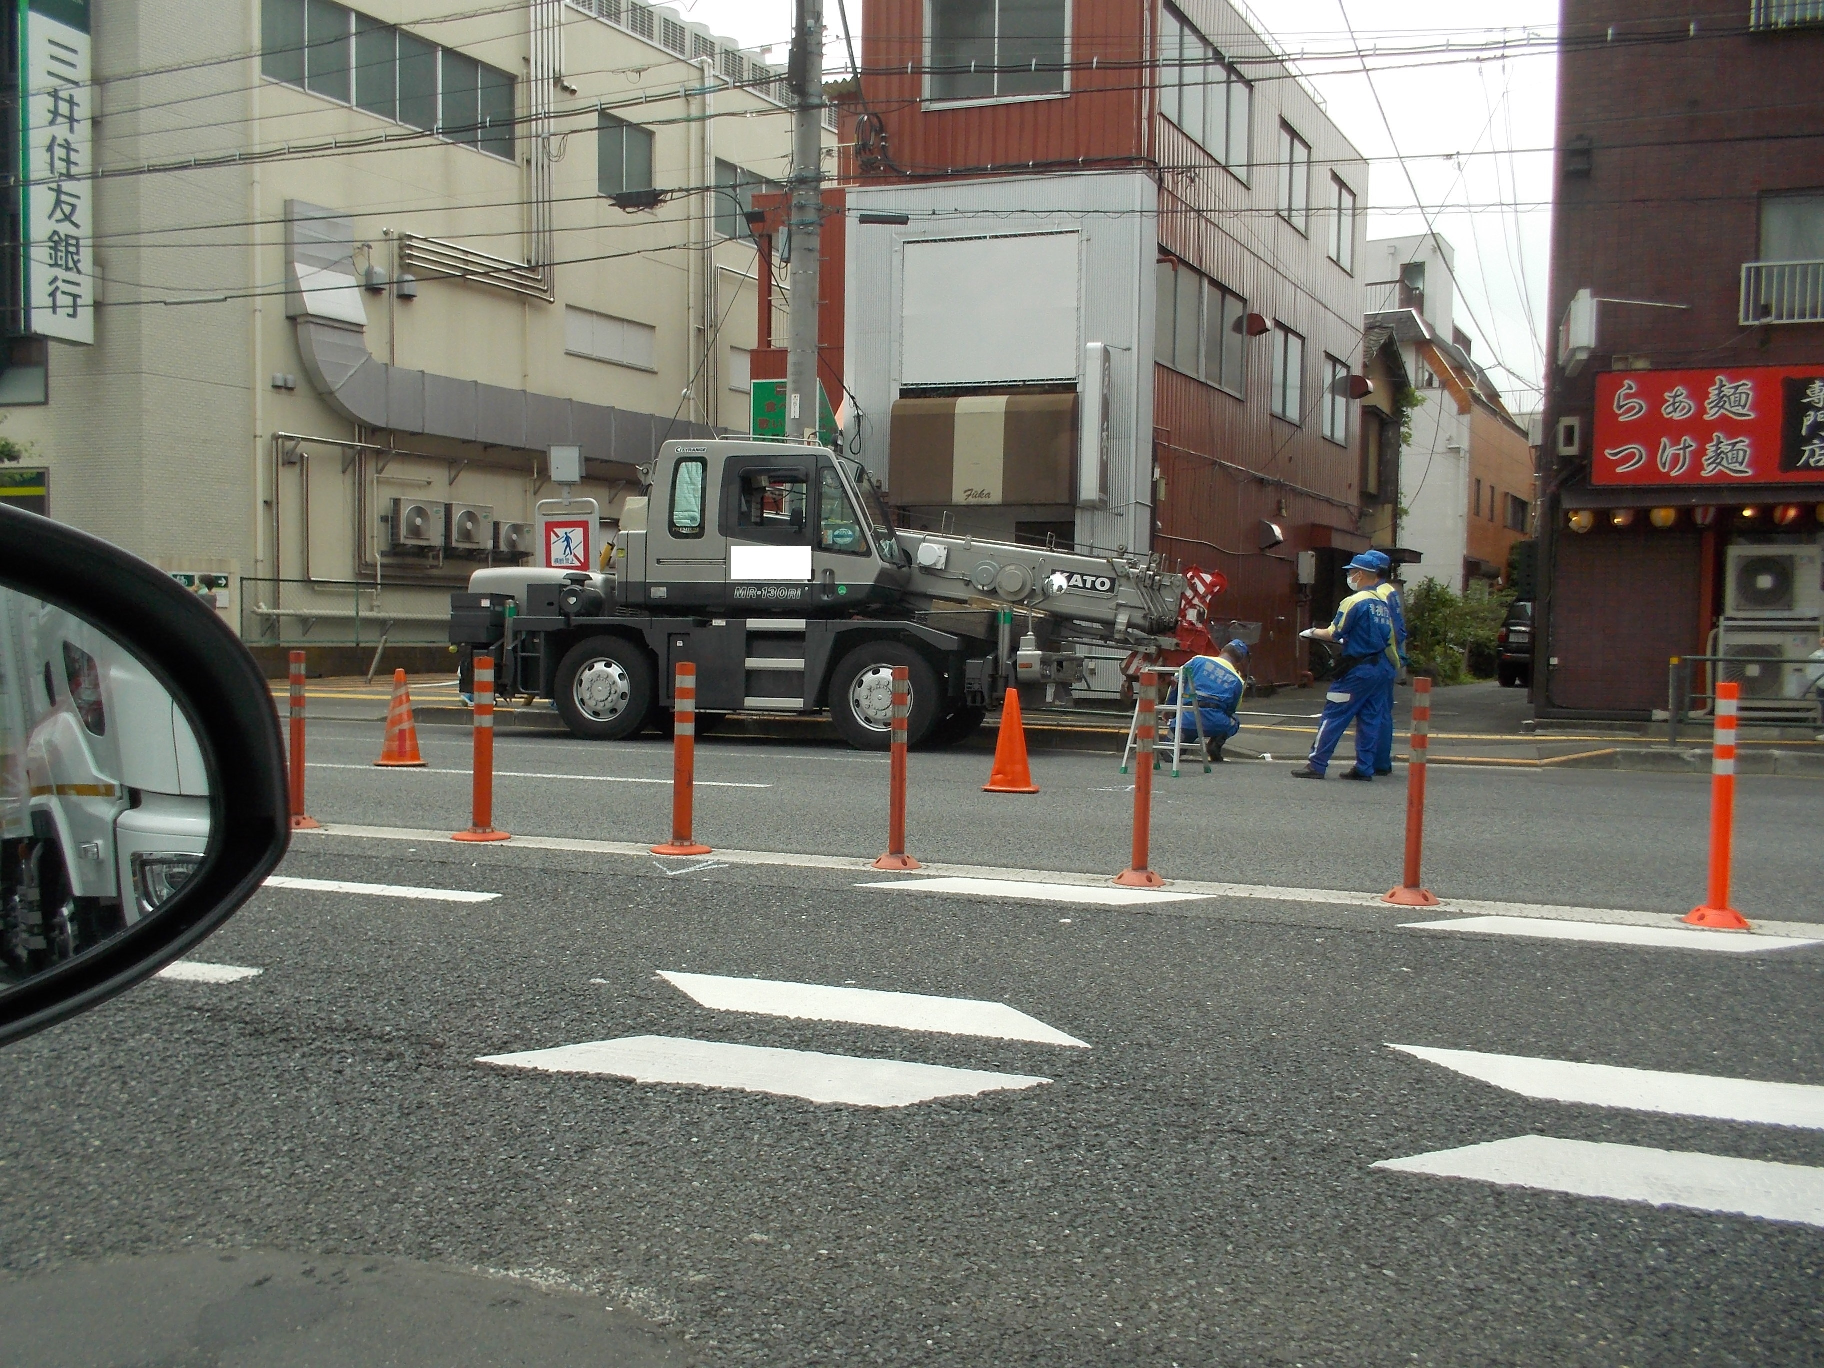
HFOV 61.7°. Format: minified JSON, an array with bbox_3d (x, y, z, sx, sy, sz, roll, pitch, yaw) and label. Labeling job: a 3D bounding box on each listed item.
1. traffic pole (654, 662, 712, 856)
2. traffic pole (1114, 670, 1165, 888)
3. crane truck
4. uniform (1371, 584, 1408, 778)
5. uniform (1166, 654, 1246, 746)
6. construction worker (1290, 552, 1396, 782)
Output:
[{"bbox_3d":[-0.965,0.310,6.460,0.250,0.800,0.250,1,3,0],"label":"traffic pole"},{"bbox_3d":[0.886,0.365,5.880,0.200,0.800,0.200,2,3,19],"label":"traffic pole"},{"bbox_3d":[-0.700,-0.840,15.060,7.500,2.820,2.100,2,3,16],"label":"crane truck"},{"bbox_3d":[3.700,-0.045,12.150,0.480,1.500,0.520,2,3,17],"label":"uniform"},{"bbox_3d":[2.549,0.143,13.300,0.660,0.800,0.620,1,3,9],"label":"uniform"},{"bbox_3d":[3.260,-0.129,11.550,0.660,1.710,0.520,2,3,26],"label":"construction worker"}]

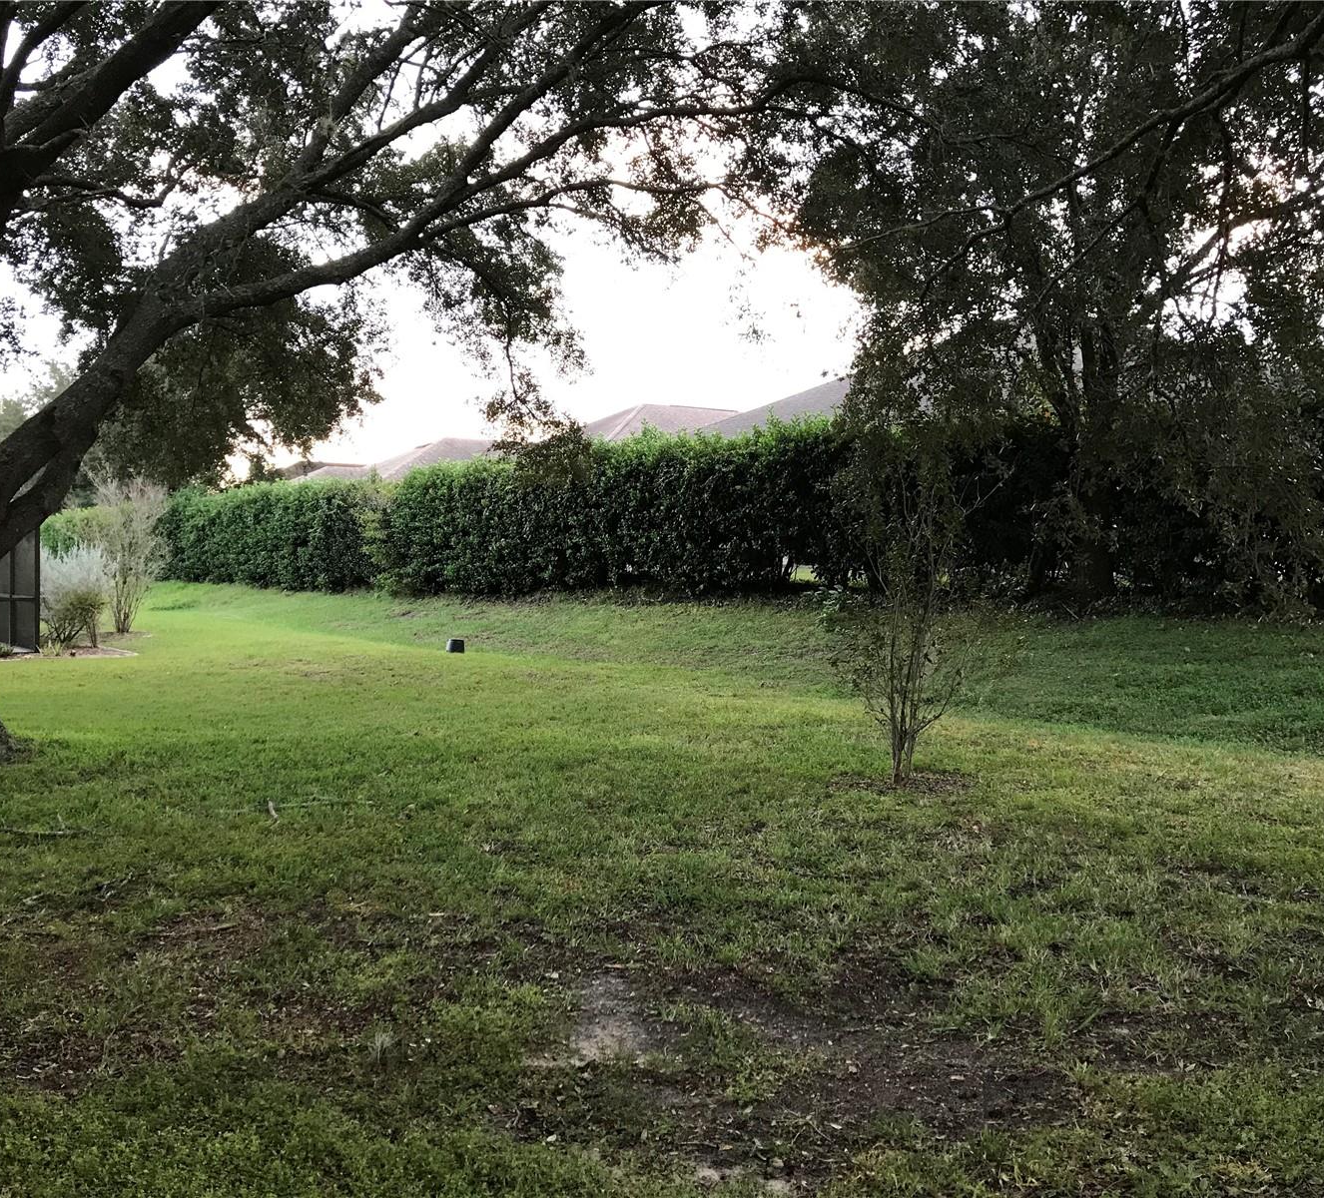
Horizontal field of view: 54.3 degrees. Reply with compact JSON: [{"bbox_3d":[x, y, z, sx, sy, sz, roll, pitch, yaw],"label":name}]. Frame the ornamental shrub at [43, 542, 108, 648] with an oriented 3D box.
[{"bbox_3d":[-10.257,-0.043,22.500,1.250,1.800,1.200,-1,2,-25],"label":"ornamental shrub"}]

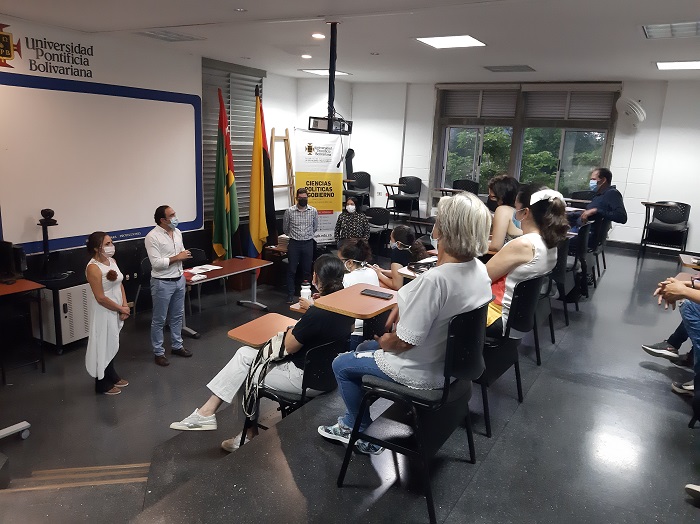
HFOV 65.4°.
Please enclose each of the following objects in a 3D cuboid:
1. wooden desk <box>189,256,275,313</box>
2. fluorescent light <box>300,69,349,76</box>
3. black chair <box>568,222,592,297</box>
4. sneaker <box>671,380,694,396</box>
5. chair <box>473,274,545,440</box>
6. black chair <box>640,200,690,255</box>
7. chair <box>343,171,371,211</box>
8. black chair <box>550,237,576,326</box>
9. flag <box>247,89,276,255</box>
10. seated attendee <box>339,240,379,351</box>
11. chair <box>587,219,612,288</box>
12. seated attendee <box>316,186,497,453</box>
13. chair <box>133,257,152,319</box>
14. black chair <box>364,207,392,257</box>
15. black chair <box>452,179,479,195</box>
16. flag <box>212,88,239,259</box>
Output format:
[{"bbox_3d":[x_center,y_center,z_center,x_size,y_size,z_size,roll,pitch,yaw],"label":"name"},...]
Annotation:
[{"bbox_3d":[-1.829,0.455,7.670,0.590,0.710,1.660,10,14,30],"label":"wooden desk"},{"bbox_3d":[-0.394,-3.115,8.902,0.600,0.060,0.600,10,14,30],"label":"fluorescent light"},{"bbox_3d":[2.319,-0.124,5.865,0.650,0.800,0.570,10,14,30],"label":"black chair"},{"bbox_3d":[2.173,0.762,3.412,0.280,0.105,0.105,10,14,30],"label":"sneaker"},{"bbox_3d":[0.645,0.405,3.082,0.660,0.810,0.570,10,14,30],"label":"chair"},{"bbox_3d":[4.219,-0.425,7.386,0.560,0.800,0.620,10,14,30],"label":"black chair"},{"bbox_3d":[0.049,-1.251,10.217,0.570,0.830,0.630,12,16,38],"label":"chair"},{"bbox_3d":[1.645,0.057,4.663,0.600,0.810,0.530,10,14,30],"label":"black chair"},{"bbox_3d":[-1.399,-1.179,8.511,0.300,3.020,0.450,10,14,30],"label":"flag"},{"bbox_3d":[-0.110,0.437,4.114,0.850,1.270,0.500,10,14,30],"label":"seated attendee"},{"bbox_3d":[2.640,-0.261,6.288,0.600,0.810,0.530,10,14,30],"label":"chair"},{"bbox_3d":[0.185,0.307,2.382,0.820,1.260,0.500,10,14,30],"label":"seated attendee"},{"bbox_3d":[-2.441,0.342,7.129,0.560,0.810,0.520,10,14,30],"label":"chair"},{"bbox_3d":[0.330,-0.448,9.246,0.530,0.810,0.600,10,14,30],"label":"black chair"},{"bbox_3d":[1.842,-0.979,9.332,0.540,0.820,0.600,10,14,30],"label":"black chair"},{"bbox_3d":[-1.995,-1.321,8.722,0.300,2.750,0.380,10,14,30],"label":"flag"}]

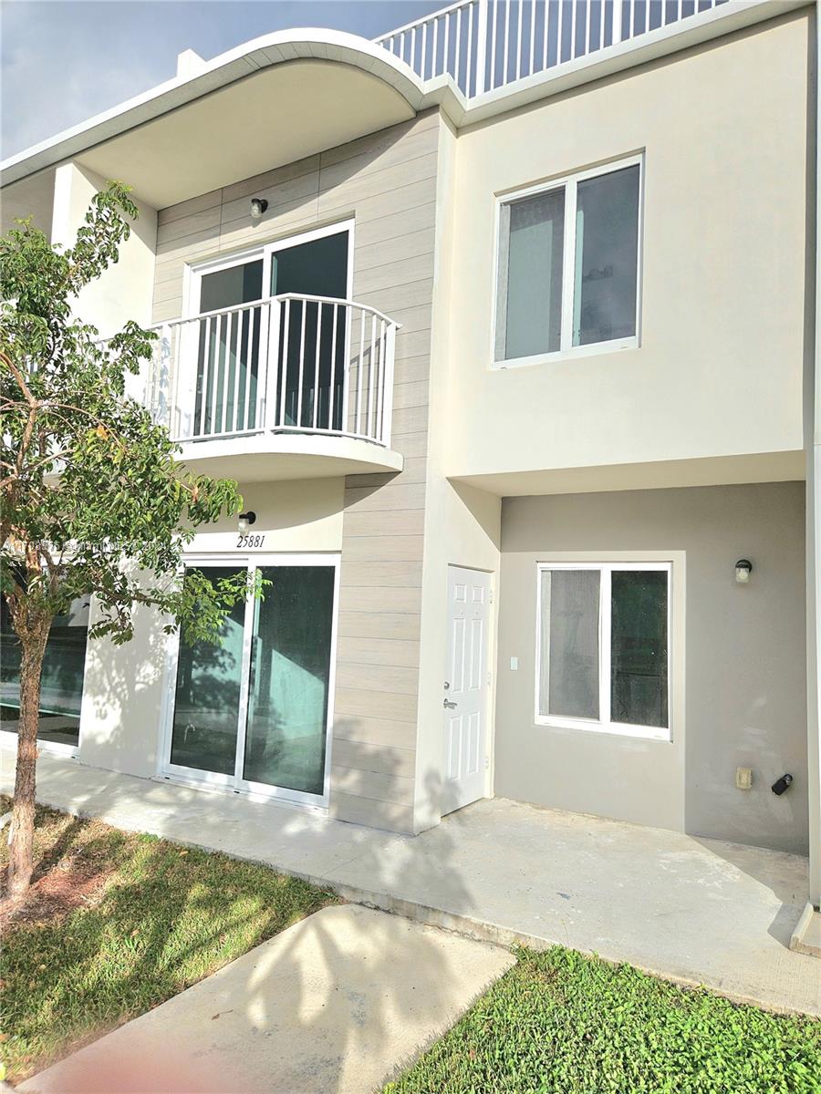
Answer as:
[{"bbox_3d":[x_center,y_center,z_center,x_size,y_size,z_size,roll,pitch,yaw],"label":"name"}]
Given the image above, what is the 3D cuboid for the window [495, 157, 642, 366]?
[{"bbox_3d":[1.191,-2.157,5.621,1.150,1.452,0.110,-1,-5,31],"label":"window"}]

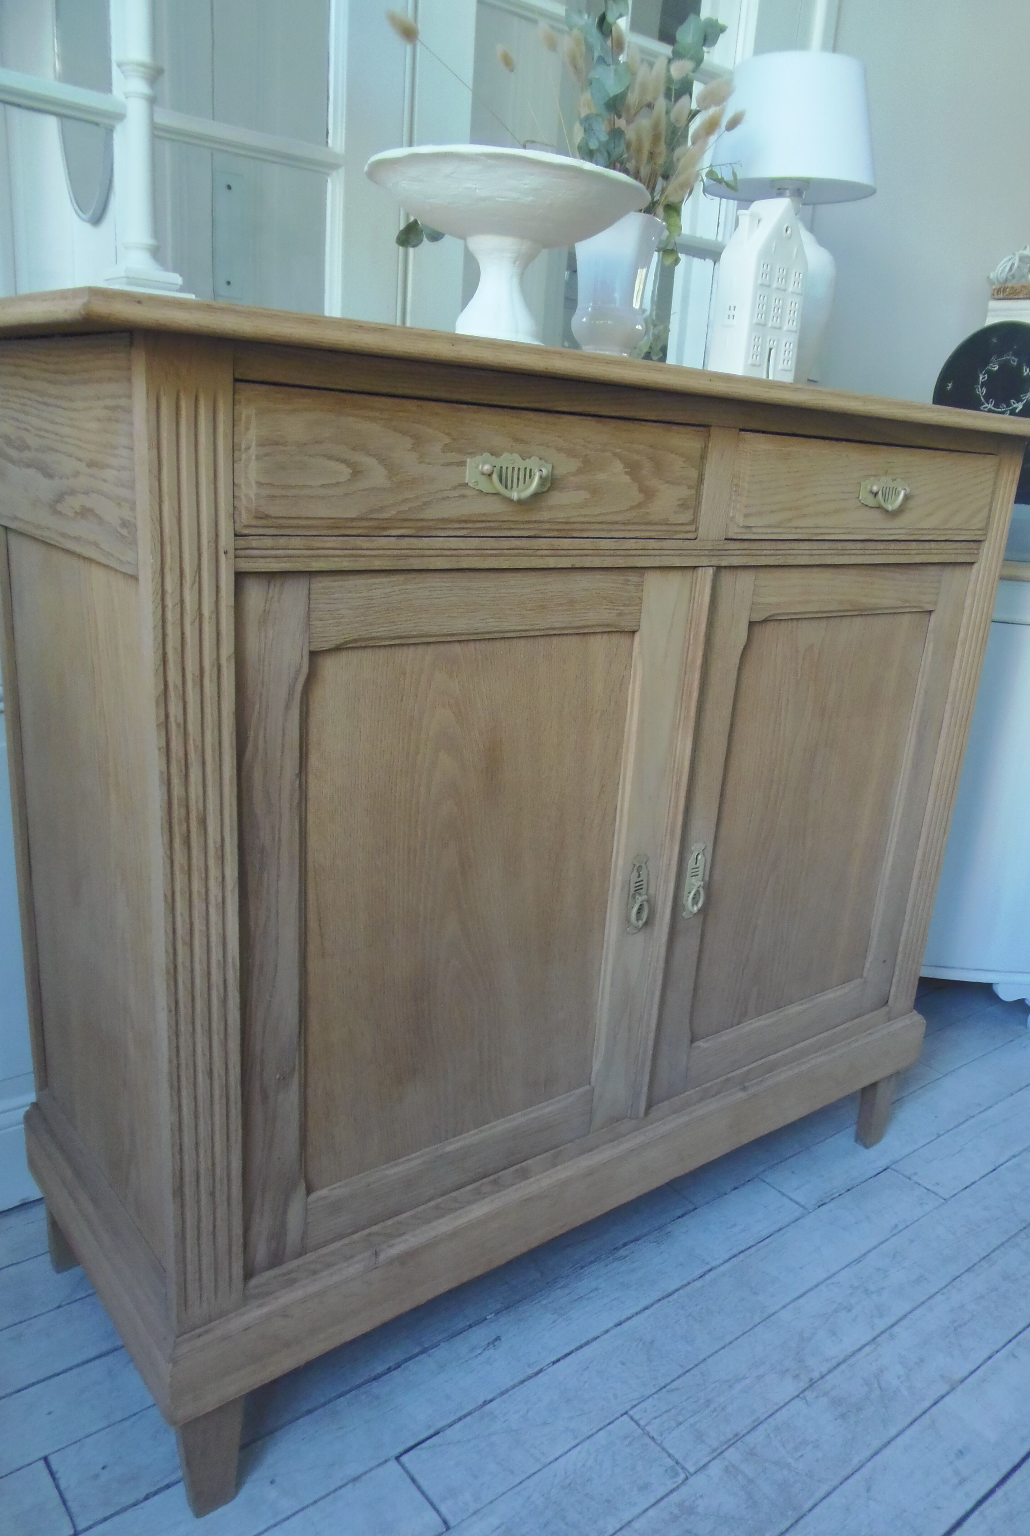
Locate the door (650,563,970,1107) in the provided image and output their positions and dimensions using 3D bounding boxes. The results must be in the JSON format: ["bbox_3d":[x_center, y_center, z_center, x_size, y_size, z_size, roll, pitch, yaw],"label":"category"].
[{"bbox_3d":[0.352,0.069,1.278,0.479,0.624,0.026,-9,21,-36],"label":"door"}]

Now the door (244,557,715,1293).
[{"bbox_3d":[-0.029,0.129,0.994,0.484,0.624,0.028,-9,21,-36],"label":"door"}]

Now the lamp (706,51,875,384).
[{"bbox_3d":[0.316,-0.623,1.269,0.195,0.356,0.195,-9,21,-36],"label":"lamp"}]

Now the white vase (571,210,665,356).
[{"bbox_3d":[0.097,-0.472,1.079,0.095,0.148,0.095,4,17,-1],"label":"white vase"}]

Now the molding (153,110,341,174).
[{"bbox_3d":[-0.294,-0.689,1.177,0.228,0.027,0.022,-9,21,-36],"label":"molding"}]

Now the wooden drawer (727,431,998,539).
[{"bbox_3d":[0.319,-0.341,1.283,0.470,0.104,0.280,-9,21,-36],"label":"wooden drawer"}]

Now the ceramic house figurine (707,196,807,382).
[{"bbox_3d":[0.260,-0.499,1.134,0.088,0.189,0.049,-11,22,-41],"label":"ceramic house figurine"}]

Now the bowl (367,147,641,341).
[{"bbox_3d":[-0.010,-0.432,0.933,0.244,0.142,0.244,4,17,-1],"label":"bowl"}]

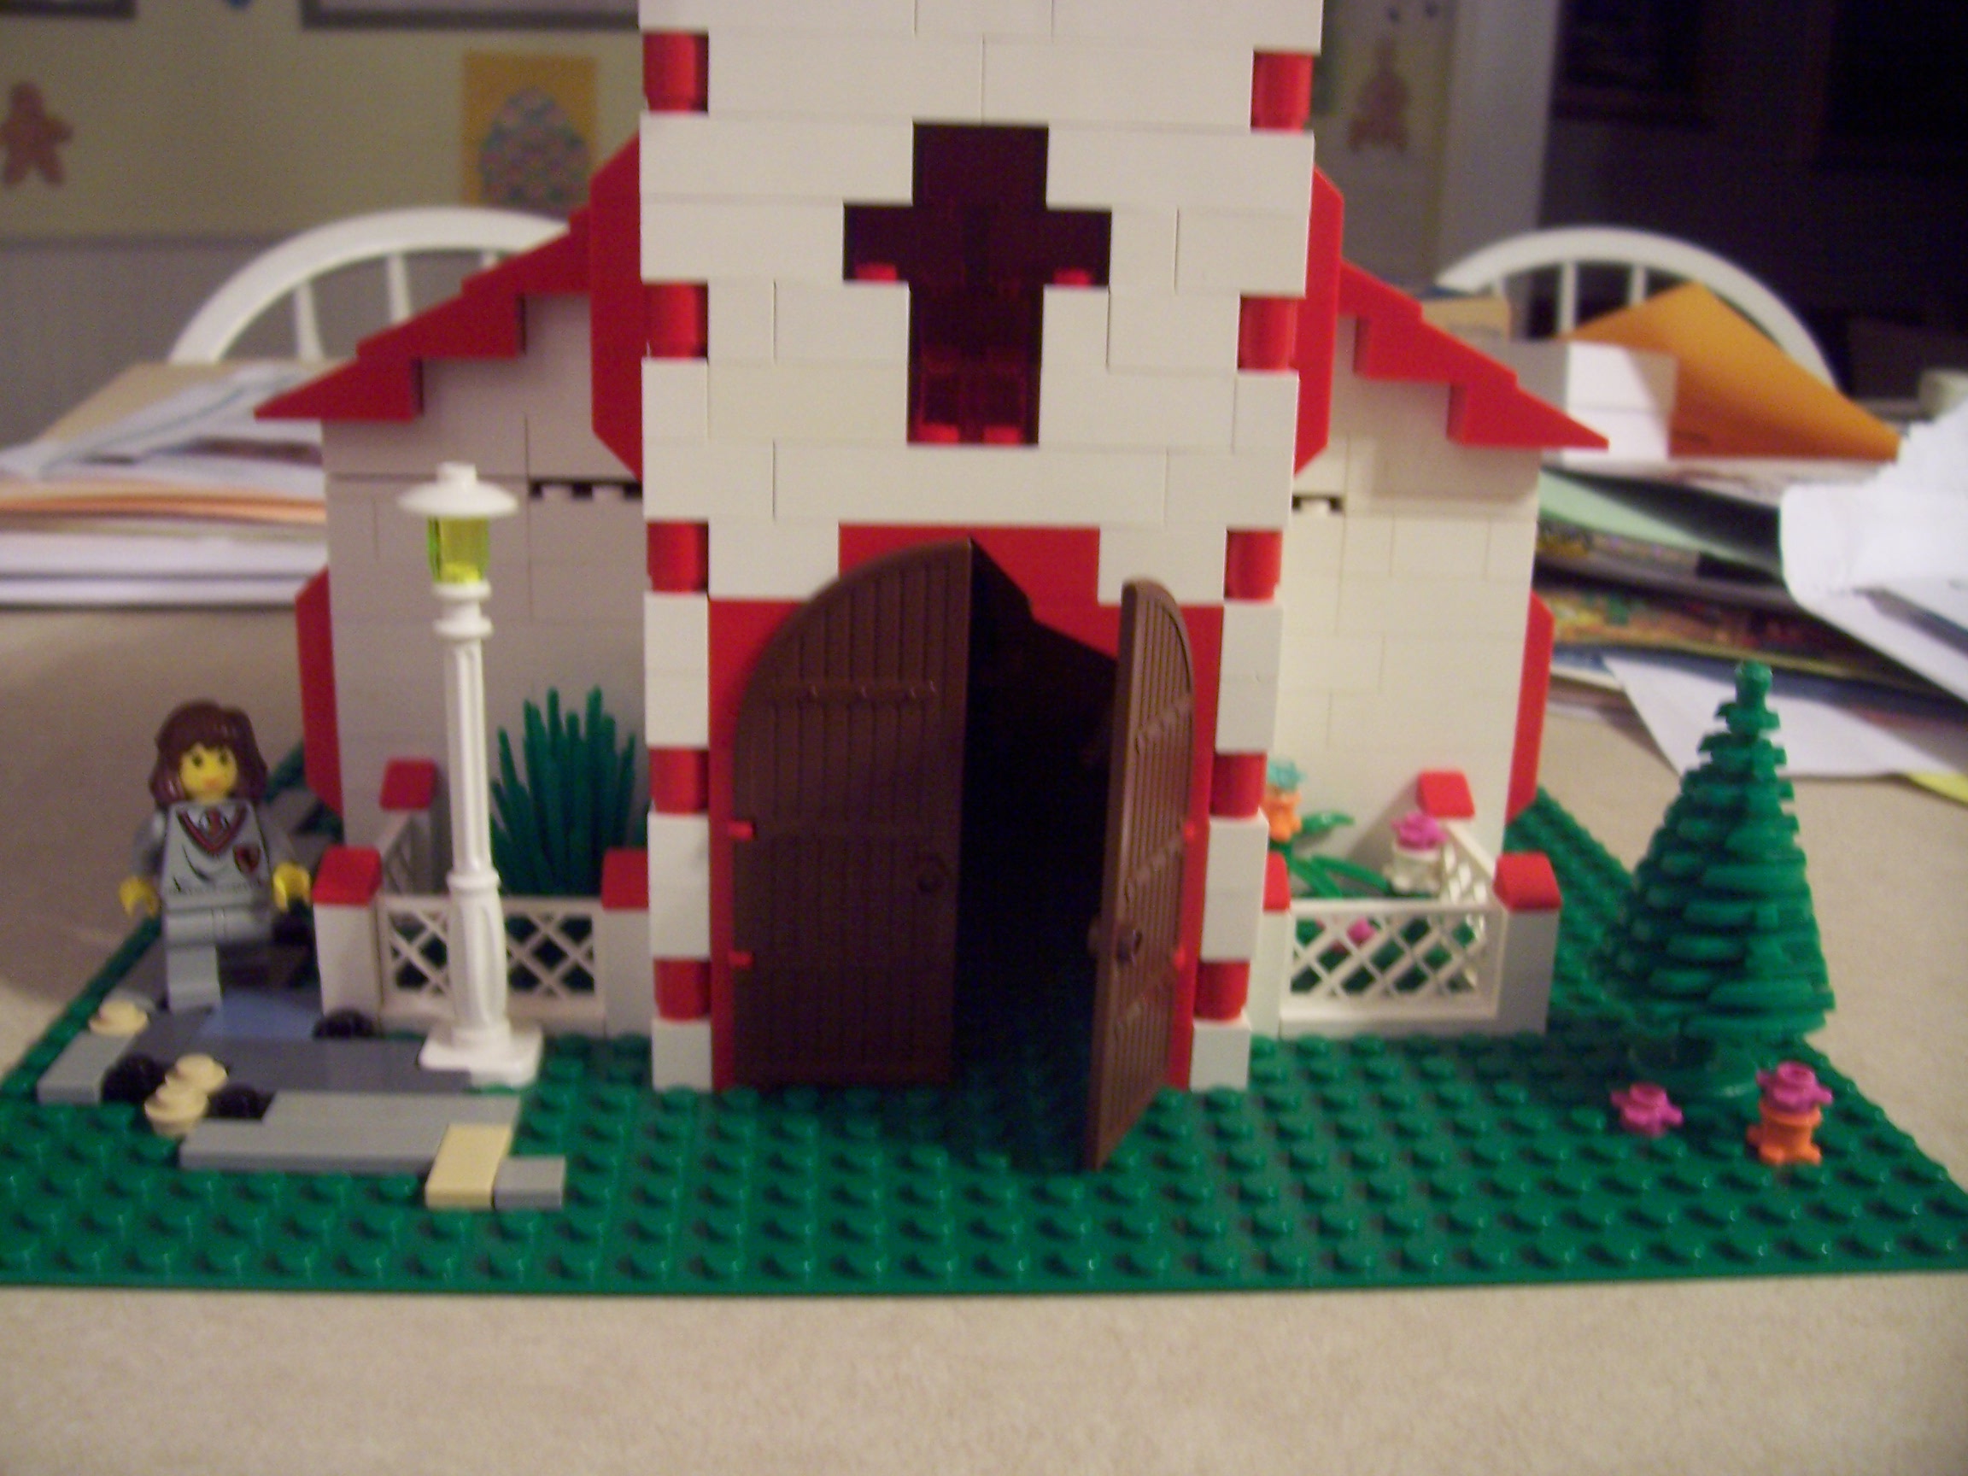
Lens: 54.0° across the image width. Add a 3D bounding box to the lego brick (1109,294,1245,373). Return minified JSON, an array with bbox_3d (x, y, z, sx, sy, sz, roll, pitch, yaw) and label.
[{"bbox_3d":[0.023,-0.050,0.238,0.016,0.010,0.008,1,15,-4],"label":"lego brick"}]

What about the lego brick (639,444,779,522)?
[{"bbox_3d":[-0.033,-0.032,0.236,0.016,0.010,0.008,1,17,-4],"label":"lego brick"}]

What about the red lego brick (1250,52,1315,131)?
[{"bbox_3d":[0.035,-0.077,0.230,0.008,0.010,0.008,1,16,-4],"label":"red lego brick"}]

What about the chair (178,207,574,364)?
[{"bbox_3d":[-0.293,0.149,1.145,0.440,0.880,0.500,-3,17,-15],"label":"chair"}]

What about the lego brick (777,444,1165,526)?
[{"bbox_3d":[-0.002,-0.032,0.241,0.048,0.010,0.008,1,16,-4],"label":"lego brick"}]

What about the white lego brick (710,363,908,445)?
[{"bbox_3d":[-0.021,-0.041,0.236,0.024,0.010,0.008,1,16,-4],"label":"white lego brick"}]

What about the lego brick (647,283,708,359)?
[{"bbox_3d":[-0.037,-0.050,0.231,0.008,0.010,0.008,1,17,-4],"label":"lego brick"}]

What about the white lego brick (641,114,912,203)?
[{"bbox_3d":[-0.025,-0.069,0.230,0.032,0.010,0.008,1,17,-4],"label":"white lego brick"}]

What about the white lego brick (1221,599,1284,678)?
[{"bbox_3d":[0.034,-0.013,0.251,0.008,0.010,0.008,1,17,-4],"label":"white lego brick"}]

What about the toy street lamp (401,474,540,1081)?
[{"bbox_3d":[-0.067,0.005,0.253,0.016,0.083,0.016,1,17,-4],"label":"toy street lamp"}]

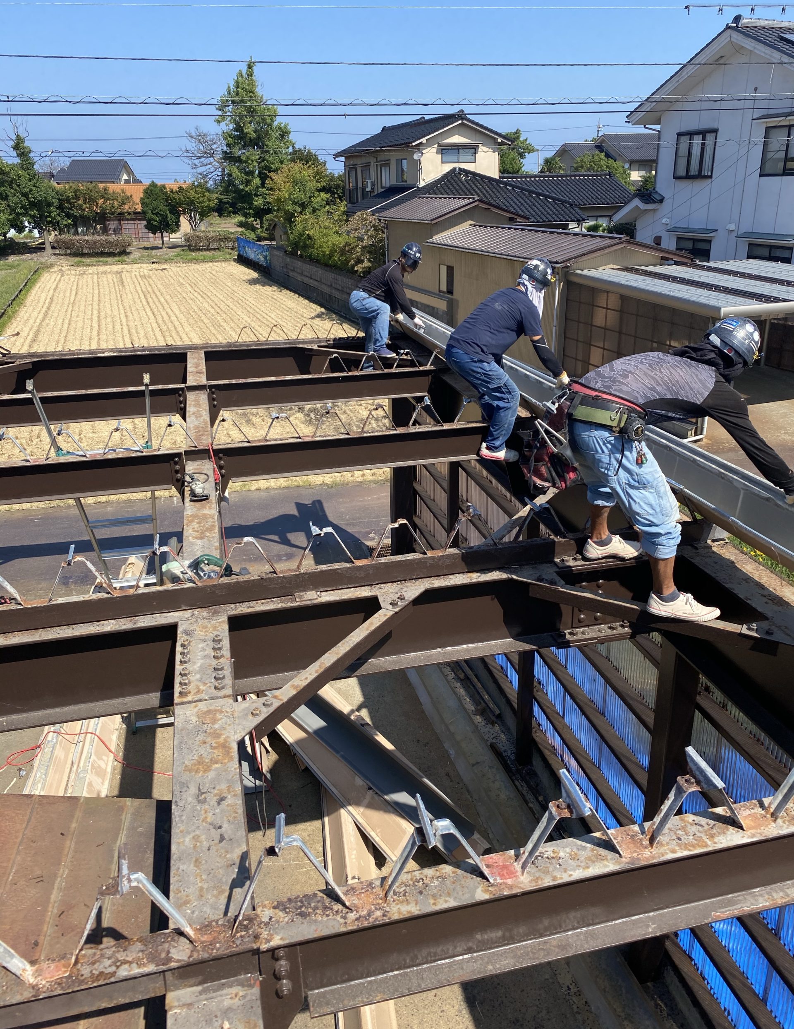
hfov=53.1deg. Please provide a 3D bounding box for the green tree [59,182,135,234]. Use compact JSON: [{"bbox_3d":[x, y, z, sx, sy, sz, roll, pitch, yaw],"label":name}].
[{"bbox_3d":[-24.037,-23.651,63.573,6.000,5.110,5.000,-9,23,-18],"label":"green tree"}]

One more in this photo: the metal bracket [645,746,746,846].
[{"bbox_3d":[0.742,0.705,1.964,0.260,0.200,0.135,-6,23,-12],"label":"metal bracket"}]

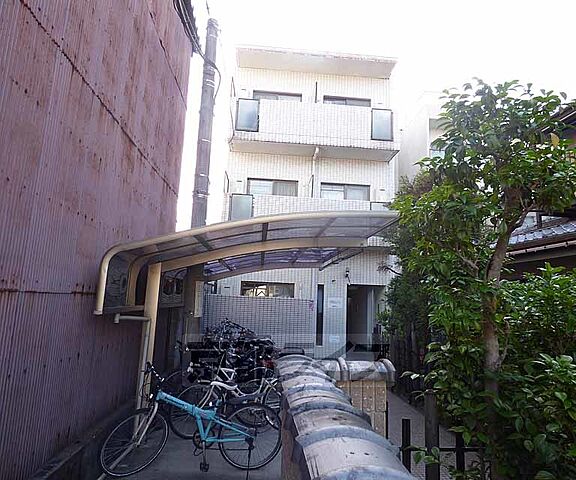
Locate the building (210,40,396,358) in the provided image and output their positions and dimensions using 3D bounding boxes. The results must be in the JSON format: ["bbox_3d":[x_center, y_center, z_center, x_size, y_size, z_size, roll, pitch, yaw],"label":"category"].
[{"bbox_3d":[0.384,-0.501,13.494,5.220,9.020,8.000,3,-11,-4],"label":"building"}]

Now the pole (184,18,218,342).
[{"bbox_3d":[-1.655,-1.037,6.699,0.300,7.430,0.300,3,-11,-4],"label":"pole"}]

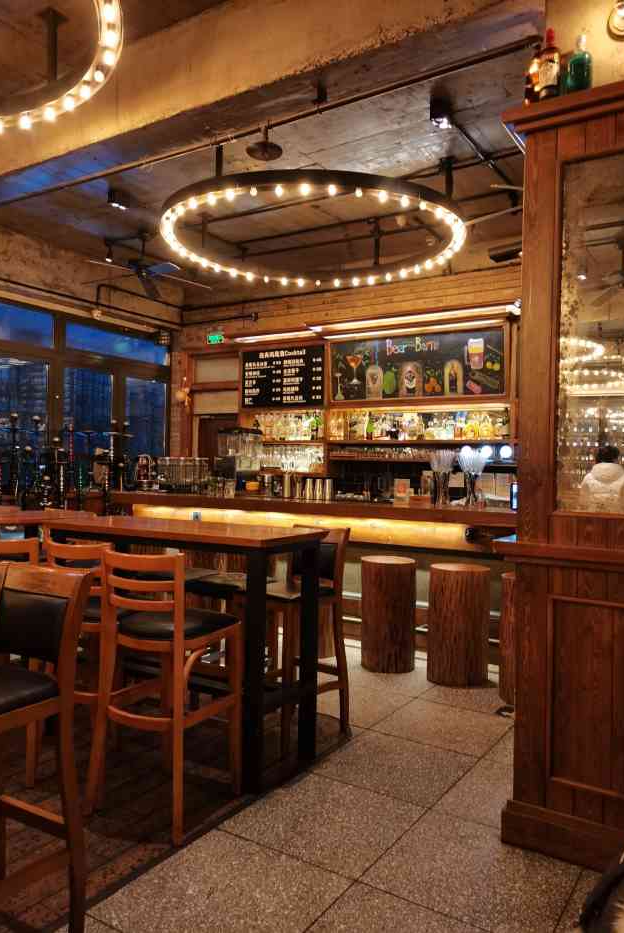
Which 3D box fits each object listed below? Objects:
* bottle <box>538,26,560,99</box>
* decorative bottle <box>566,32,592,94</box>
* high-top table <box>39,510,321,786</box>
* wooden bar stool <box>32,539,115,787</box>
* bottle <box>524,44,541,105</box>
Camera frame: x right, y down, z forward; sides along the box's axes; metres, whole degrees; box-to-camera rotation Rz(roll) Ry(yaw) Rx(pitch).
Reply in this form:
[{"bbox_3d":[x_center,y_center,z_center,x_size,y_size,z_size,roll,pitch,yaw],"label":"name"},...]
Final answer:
[{"bbox_3d":[0.888,-1.497,2.620,0.083,0.287,0.083,1,0,23],"label":"bottle"},{"bbox_3d":[0.942,-1.392,2.466,0.085,0.264,0.085,1,0,33],"label":"decorative bottle"},{"bbox_3d":[-0.682,0.828,3.539,1.480,1.055,0.585,1,0,31],"label":"high-top table"},{"bbox_3d":[-0.896,0.816,3.024,0.430,1.030,0.490,1,0,27],"label":"wooden bar stool"},{"bbox_3d":[0.805,-1.399,2.554,0.078,0.273,0.078,1,0,33],"label":"bottle"}]

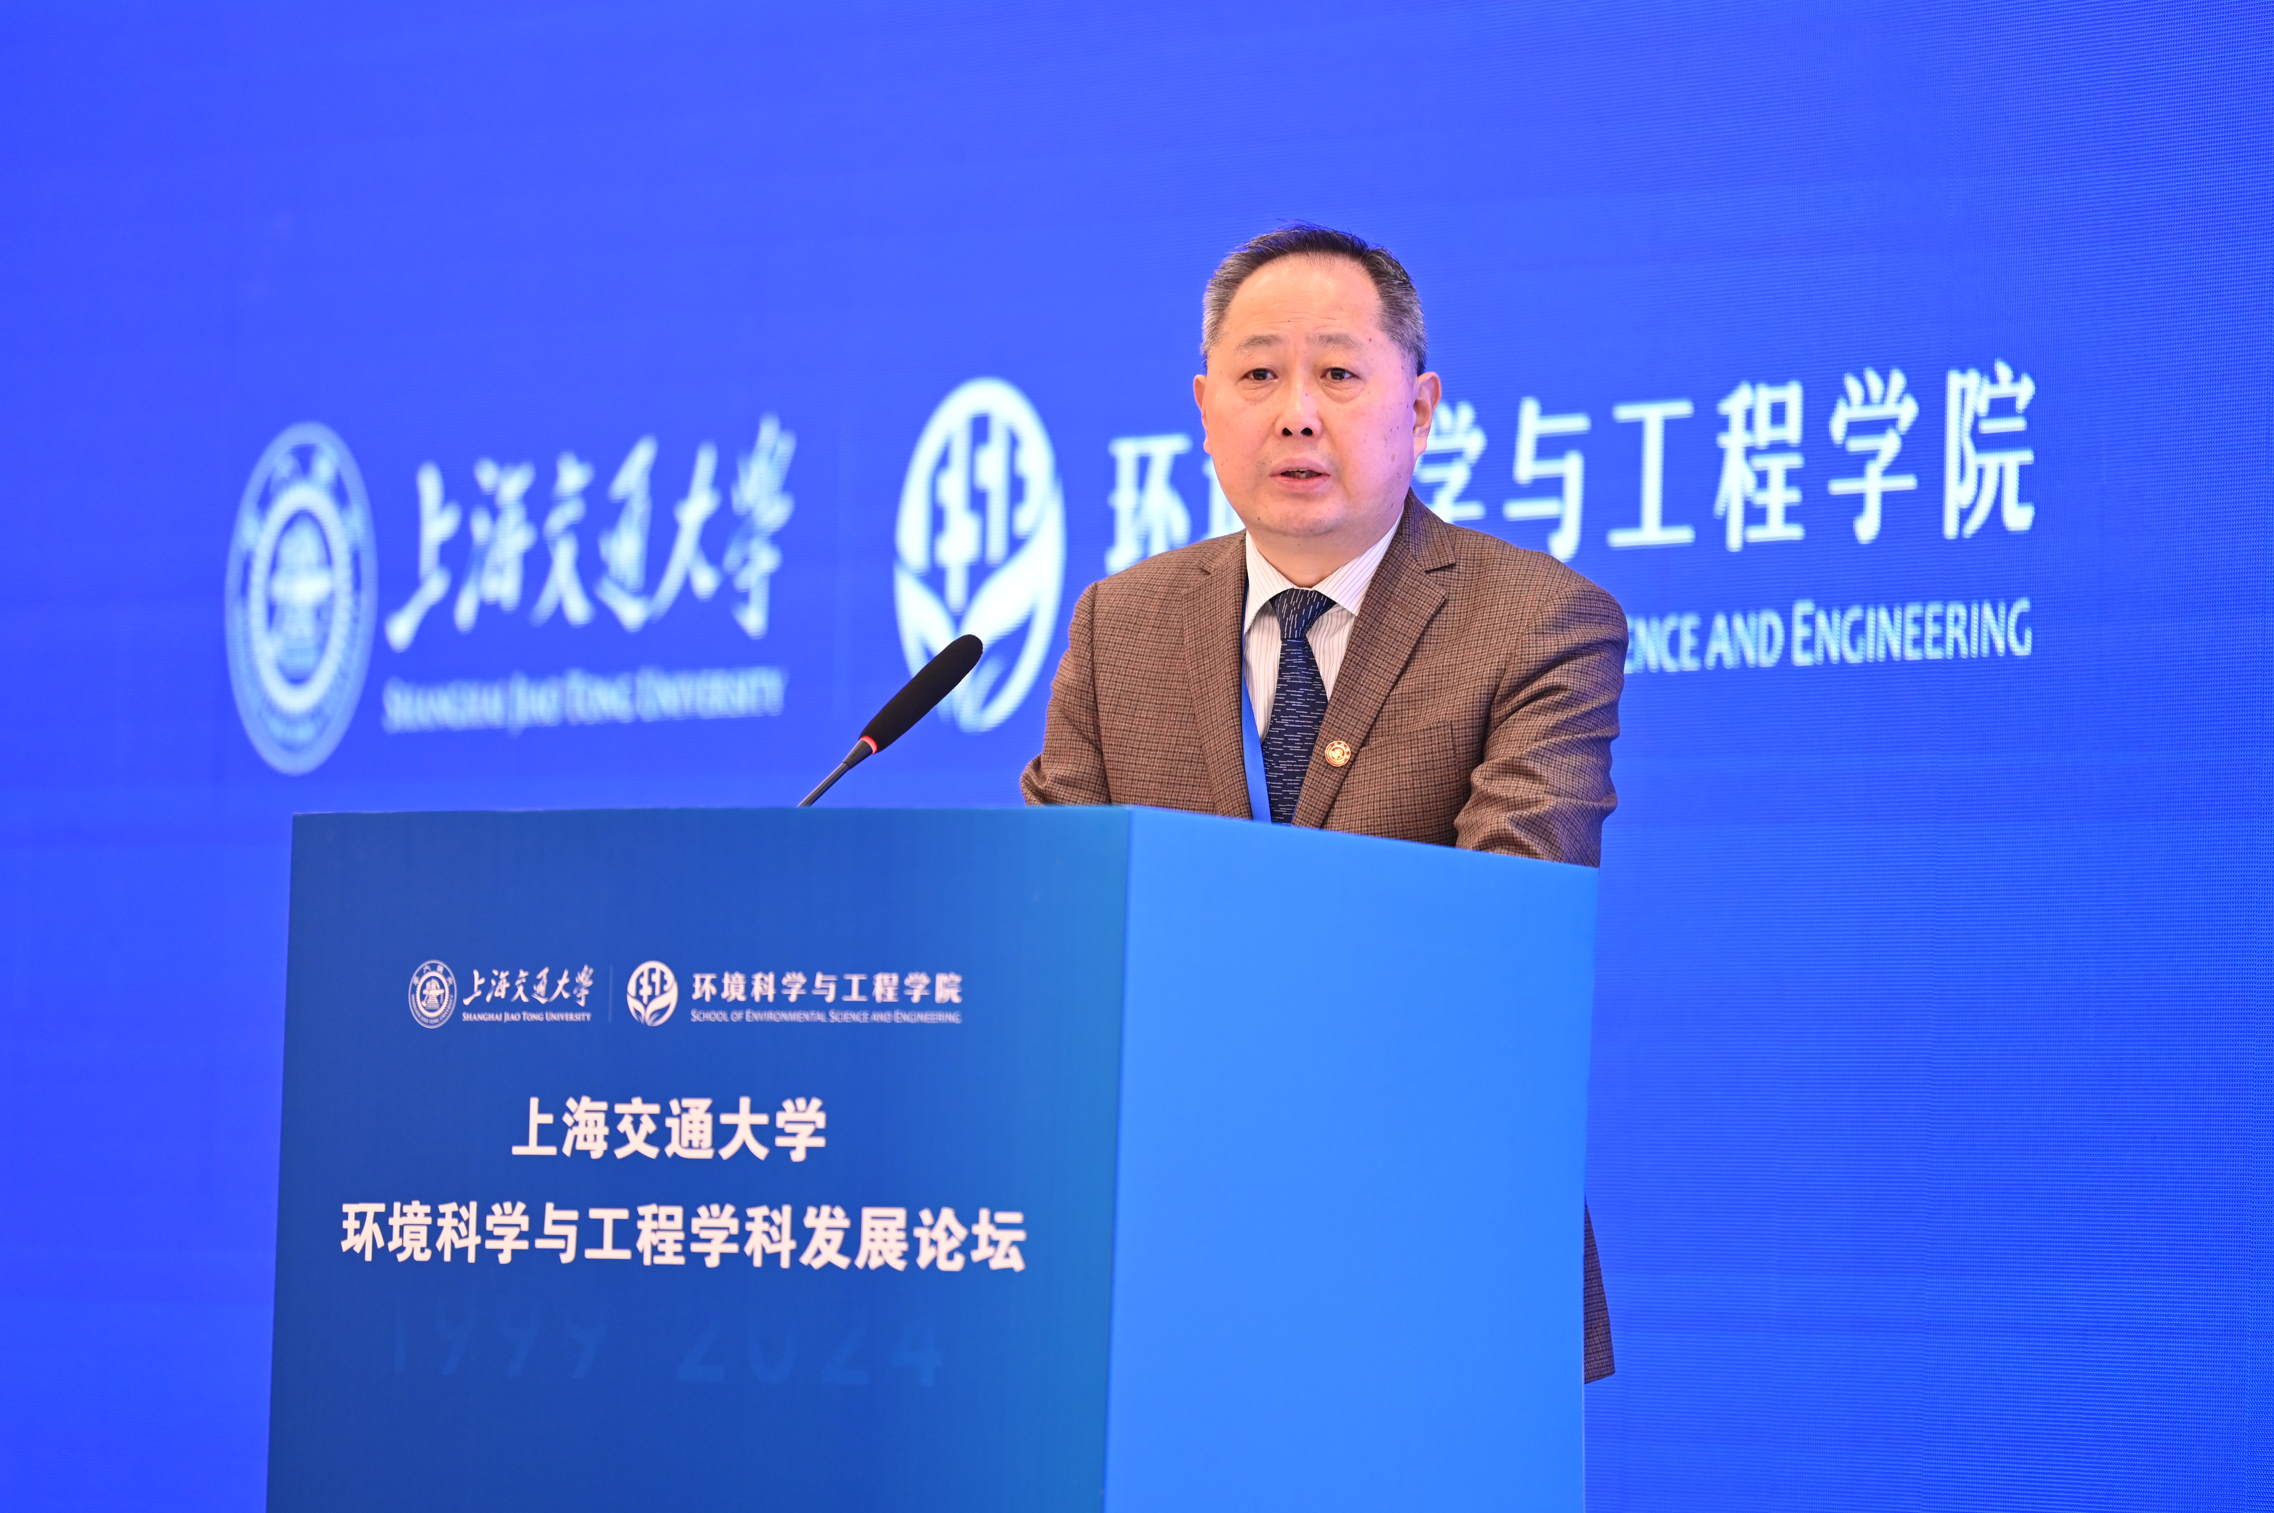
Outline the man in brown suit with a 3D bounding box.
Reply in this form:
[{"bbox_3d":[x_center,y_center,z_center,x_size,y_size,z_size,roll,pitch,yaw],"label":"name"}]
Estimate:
[{"bbox_3d":[0.125,0.430,9.720,0.530,1.690,0.400,1,-3,25],"label":"man in brown suit"}]

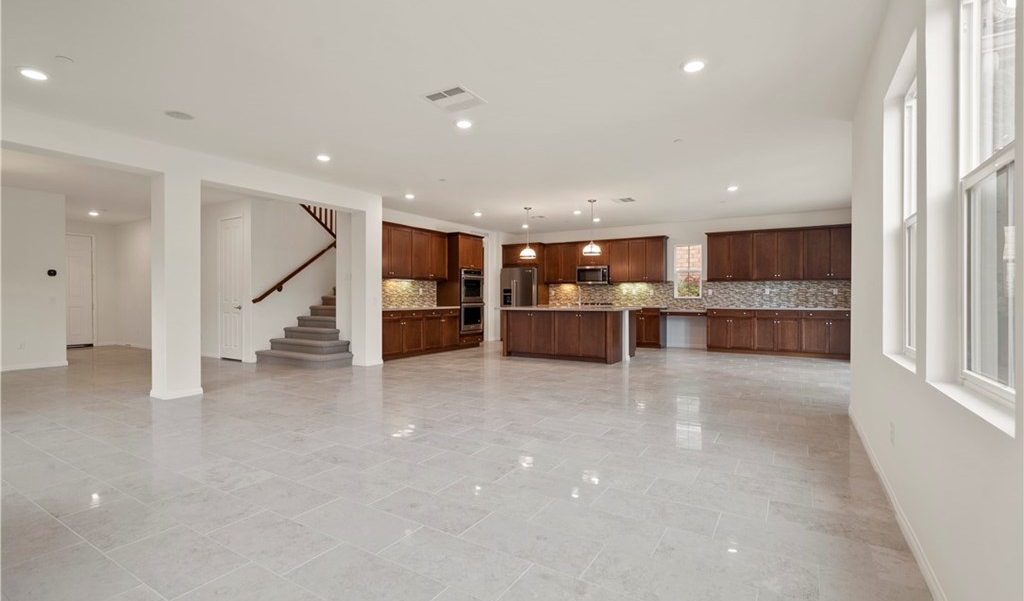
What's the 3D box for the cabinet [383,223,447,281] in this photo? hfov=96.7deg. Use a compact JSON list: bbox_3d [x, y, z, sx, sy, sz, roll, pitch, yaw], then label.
[{"bbox_3d":[-2.002,-0.881,8.682,0.370,0.993,2.000,0,0,32],"label":"cabinet"}]

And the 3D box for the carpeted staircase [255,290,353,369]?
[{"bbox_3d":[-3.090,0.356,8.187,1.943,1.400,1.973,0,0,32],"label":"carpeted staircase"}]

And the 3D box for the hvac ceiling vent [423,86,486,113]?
[{"bbox_3d":[-0.486,-1.702,3.877,0.434,0.025,0.409,0,0,32],"label":"hvac ceiling vent"}]

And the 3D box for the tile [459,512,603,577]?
[{"bbox_3d":[0.081,1.088,2.047,0.600,0.012,0.293,0,0,32],"label":"tile"}]

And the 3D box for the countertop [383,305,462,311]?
[{"bbox_3d":[-1.907,0.166,8.899,0.640,0.045,2.140,0,0,31],"label":"countertop"}]

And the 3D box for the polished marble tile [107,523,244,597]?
[{"bbox_3d":[-1.413,1.094,1.924,0.601,0.012,0.298,0,0,32],"label":"polished marble tile"}]

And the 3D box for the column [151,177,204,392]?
[{"bbox_3d":[-3.824,-0.153,5.191,0.380,2.460,0.375,0,0,32],"label":"column"}]

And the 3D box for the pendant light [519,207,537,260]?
[{"bbox_3d":[0.297,-1.244,8.510,0.300,0.935,0.300,0,0,32],"label":"pendant light"}]

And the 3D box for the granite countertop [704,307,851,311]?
[{"bbox_3d":[4.959,0.153,8.494,2.397,0.040,0.641,0,0,32],"label":"granite countertop"}]

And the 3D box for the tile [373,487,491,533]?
[{"bbox_3d":[-0.433,1.105,2.397,0.606,0.012,0.302,0,0,31],"label":"tile"}]

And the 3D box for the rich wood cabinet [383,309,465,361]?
[{"bbox_3d":[-1.921,0.608,8.752,0.612,0.880,2.229,0,0,32],"label":"rich wood cabinet"}]

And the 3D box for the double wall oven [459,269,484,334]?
[{"bbox_3d":[-1.094,0.020,10.159,0.620,1.360,0.750,0,0,31],"label":"double wall oven"}]

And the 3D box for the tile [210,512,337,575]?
[{"bbox_3d":[-1.101,1.109,2.106,0.606,0.012,0.302,0,0,31],"label":"tile"}]

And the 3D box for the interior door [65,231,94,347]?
[{"bbox_3d":[-9.708,-0.169,9.937,0.050,2.440,0.860,0,0,32],"label":"interior door"}]

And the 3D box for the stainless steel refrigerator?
[{"bbox_3d":[0.310,0.125,11.283,0.908,1.800,0.760,0,0,32],"label":"stainless steel refrigerator"}]

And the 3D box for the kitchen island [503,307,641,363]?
[{"bbox_3d":[1.095,0.598,8.504,2.300,0.914,1.250,0,0,32],"label":"kitchen island"}]

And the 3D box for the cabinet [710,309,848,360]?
[{"bbox_3d":[5.072,0.602,8.684,2.380,0.880,0.610,0,0,31],"label":"cabinet"}]

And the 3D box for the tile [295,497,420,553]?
[{"bbox_3d":[-0.768,1.107,2.252,0.606,0.012,0.302,0,0,31],"label":"tile"}]

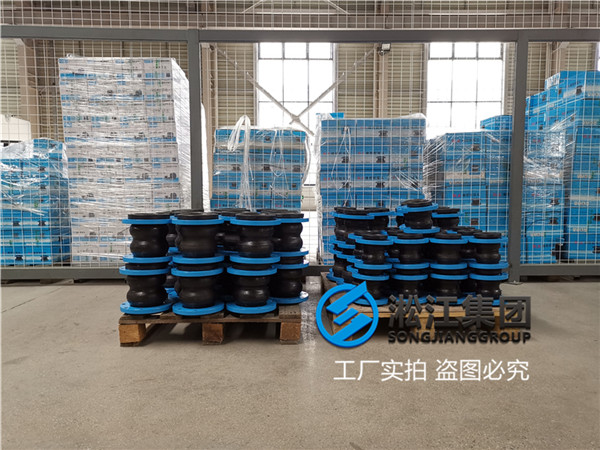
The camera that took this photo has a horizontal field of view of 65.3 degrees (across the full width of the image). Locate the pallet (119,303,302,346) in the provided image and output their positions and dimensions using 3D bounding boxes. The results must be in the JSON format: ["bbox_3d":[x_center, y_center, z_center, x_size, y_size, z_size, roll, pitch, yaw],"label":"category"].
[{"bbox_3d":[-0.464,0.499,2.885,0.910,0.150,1.016,0,5,-1],"label":"pallet"}]

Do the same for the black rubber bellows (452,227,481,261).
[{"bbox_3d":[0.936,0.121,2.581,0.192,0.176,0.192,0,4,-1],"label":"black rubber bellows"}]

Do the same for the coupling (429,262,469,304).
[{"bbox_3d":[0.755,0.312,2.392,0.192,0.176,0.192,0,4,-1],"label":"coupling"}]

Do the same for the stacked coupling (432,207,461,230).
[{"bbox_3d":[1.009,0.013,3.212,0.240,0.248,0.240,0,5,0],"label":"stacked coupling"}]

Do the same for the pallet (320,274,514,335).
[{"bbox_3d":[0.586,0.441,2.755,0.880,0.134,1.090,0,4,-1],"label":"pallet"}]

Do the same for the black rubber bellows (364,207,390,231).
[{"bbox_3d":[0.561,0.002,3.387,0.240,0.248,0.240,0,5,0],"label":"black rubber bellows"}]

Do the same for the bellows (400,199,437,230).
[{"bbox_3d":[0.702,-0.044,2.726,0.206,0.191,0.206,-5,7,0],"label":"bellows"}]

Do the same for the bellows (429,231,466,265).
[{"bbox_3d":[0.819,0.152,2.565,0.206,0.191,0.206,0,5,0],"label":"bellows"}]

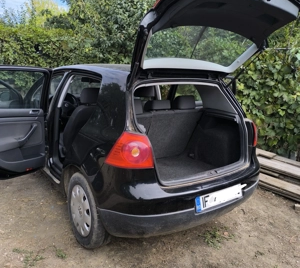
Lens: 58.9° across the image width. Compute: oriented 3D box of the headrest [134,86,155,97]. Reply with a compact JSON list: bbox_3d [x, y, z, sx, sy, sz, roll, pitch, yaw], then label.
[{"bbox_3d":[-0.079,-0.556,3.368,0.265,0.175,0.120,-6,14,-36],"label":"headrest"}]

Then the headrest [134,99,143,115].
[{"bbox_3d":[-0.188,-0.255,2.383,0.250,0.155,0.120,-6,14,-36],"label":"headrest"}]

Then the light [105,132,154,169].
[{"bbox_3d":[-0.128,0.111,1.747,0.310,0.250,0.170,-2,12,-22],"label":"light"}]

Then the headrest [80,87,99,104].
[{"bbox_3d":[-0.632,-0.422,2.927,0.260,0.175,0.120,-6,14,-36],"label":"headrest"}]

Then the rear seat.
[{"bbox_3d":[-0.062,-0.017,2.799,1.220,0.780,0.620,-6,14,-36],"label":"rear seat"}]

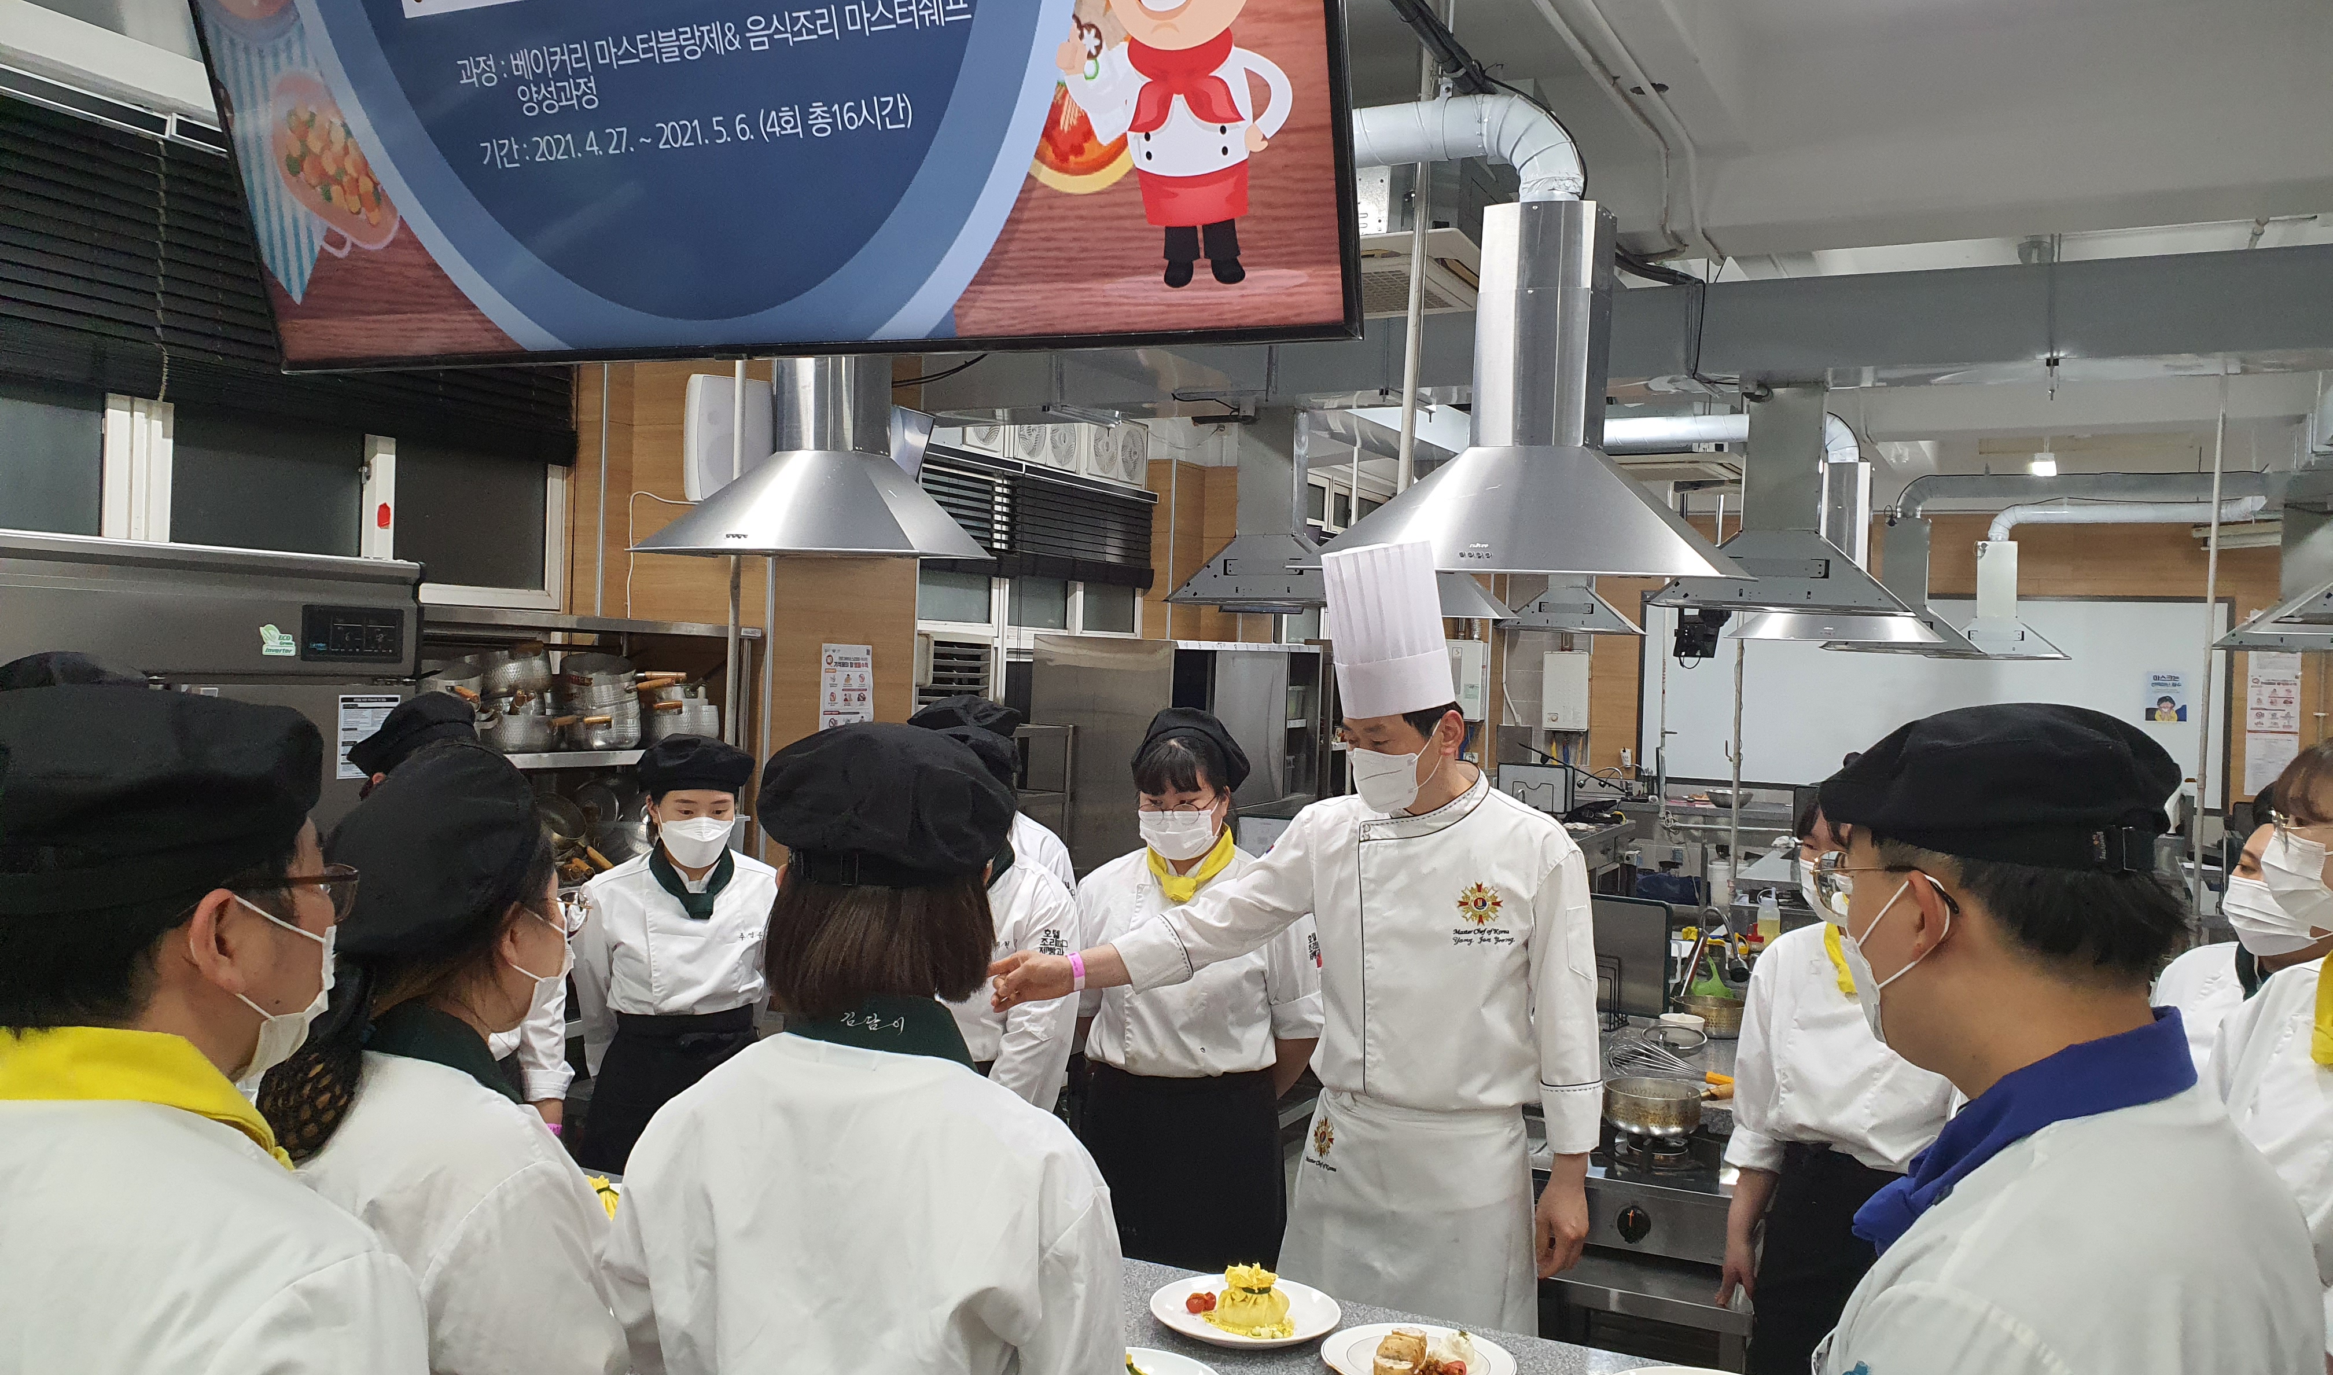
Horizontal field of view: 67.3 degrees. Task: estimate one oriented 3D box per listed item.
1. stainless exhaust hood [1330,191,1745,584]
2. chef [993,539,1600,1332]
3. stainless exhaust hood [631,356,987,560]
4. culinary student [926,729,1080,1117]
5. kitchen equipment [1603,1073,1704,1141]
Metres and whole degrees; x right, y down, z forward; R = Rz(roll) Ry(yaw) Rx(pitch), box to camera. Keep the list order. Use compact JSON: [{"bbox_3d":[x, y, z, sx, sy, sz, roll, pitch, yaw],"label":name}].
[{"bbox_3d":[0.747,-0.612,3.659,0.900,0.770,0.390,3,1,28],"label":"stainless exhaust hood"},{"bbox_3d":[0.223,0.729,2.660,0.820,1.920,0.580,2,1,16],"label":"chef"},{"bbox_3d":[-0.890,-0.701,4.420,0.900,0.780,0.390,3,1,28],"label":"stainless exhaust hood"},{"bbox_3d":[-0.389,0.853,3.180,0.520,1.610,0.400,3,1,43],"label":"culinary student"},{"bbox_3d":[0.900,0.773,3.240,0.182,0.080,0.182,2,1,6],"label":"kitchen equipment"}]

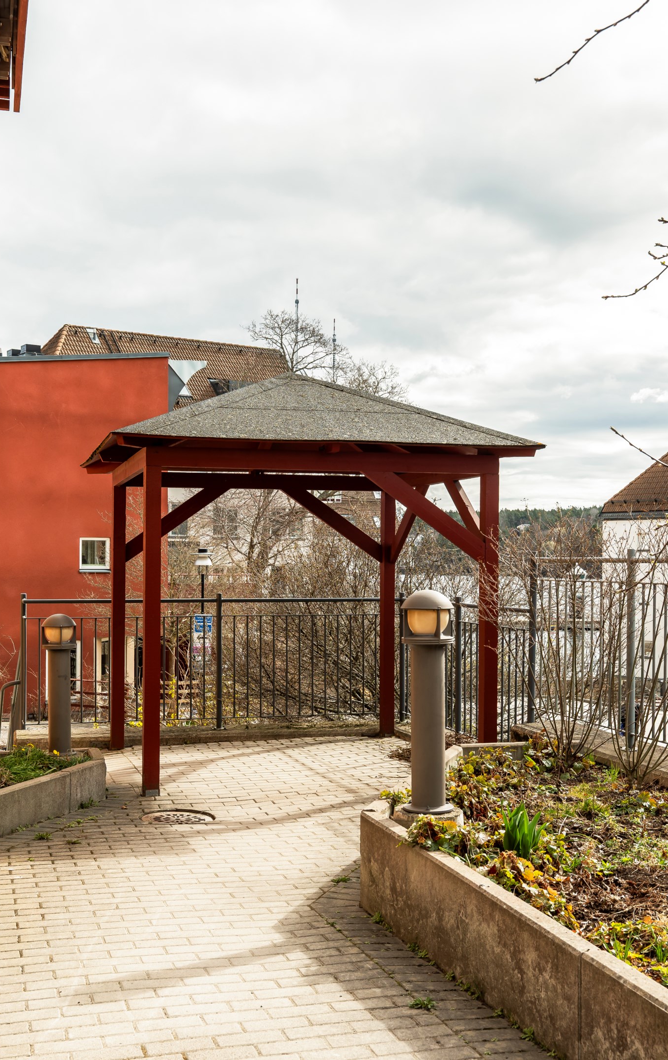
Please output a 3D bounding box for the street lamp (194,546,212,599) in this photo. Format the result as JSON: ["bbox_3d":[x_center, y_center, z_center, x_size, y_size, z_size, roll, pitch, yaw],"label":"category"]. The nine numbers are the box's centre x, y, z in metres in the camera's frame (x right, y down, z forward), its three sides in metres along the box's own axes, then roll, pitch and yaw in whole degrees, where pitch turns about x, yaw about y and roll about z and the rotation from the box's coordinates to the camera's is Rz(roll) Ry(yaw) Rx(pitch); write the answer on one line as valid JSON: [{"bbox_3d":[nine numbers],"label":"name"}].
[{"bbox_3d":[-2.990,2.394,28.200,0.460,3.950,0.460,0,-1,0],"label":"street lamp"}]

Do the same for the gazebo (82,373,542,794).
[{"bbox_3d":[-0.352,0.295,9.560,2.963,3.012,2.970,1,-1,-15],"label":"gazebo"}]

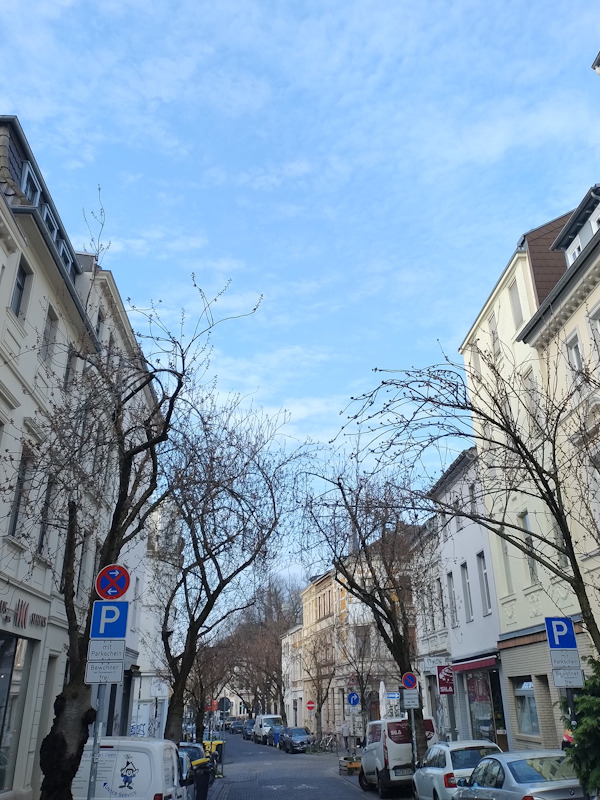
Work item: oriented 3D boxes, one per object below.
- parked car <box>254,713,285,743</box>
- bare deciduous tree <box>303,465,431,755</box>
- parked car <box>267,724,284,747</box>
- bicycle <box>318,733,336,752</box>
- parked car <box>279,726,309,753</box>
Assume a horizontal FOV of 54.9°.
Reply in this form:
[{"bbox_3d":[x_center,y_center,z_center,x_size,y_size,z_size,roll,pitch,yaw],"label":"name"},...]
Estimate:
[{"bbox_3d":[-3.212,33.075,58.000,2.080,2.400,5.400,4,-26,-9],"label":"parked car"},{"bbox_3d":[2.200,7.411,18.889,4.300,9.600,4.400,2,-26,-5],"label":"bare deciduous tree"},{"bbox_3d":[-2.163,29.631,51.000,1.760,1.500,4.100,4,-26,-9],"label":"parked car"},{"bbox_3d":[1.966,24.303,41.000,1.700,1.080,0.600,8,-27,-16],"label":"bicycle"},{"bbox_3d":[-0.489,25.575,43.500,1.820,1.530,4.300,4,-26,-9],"label":"parked car"}]

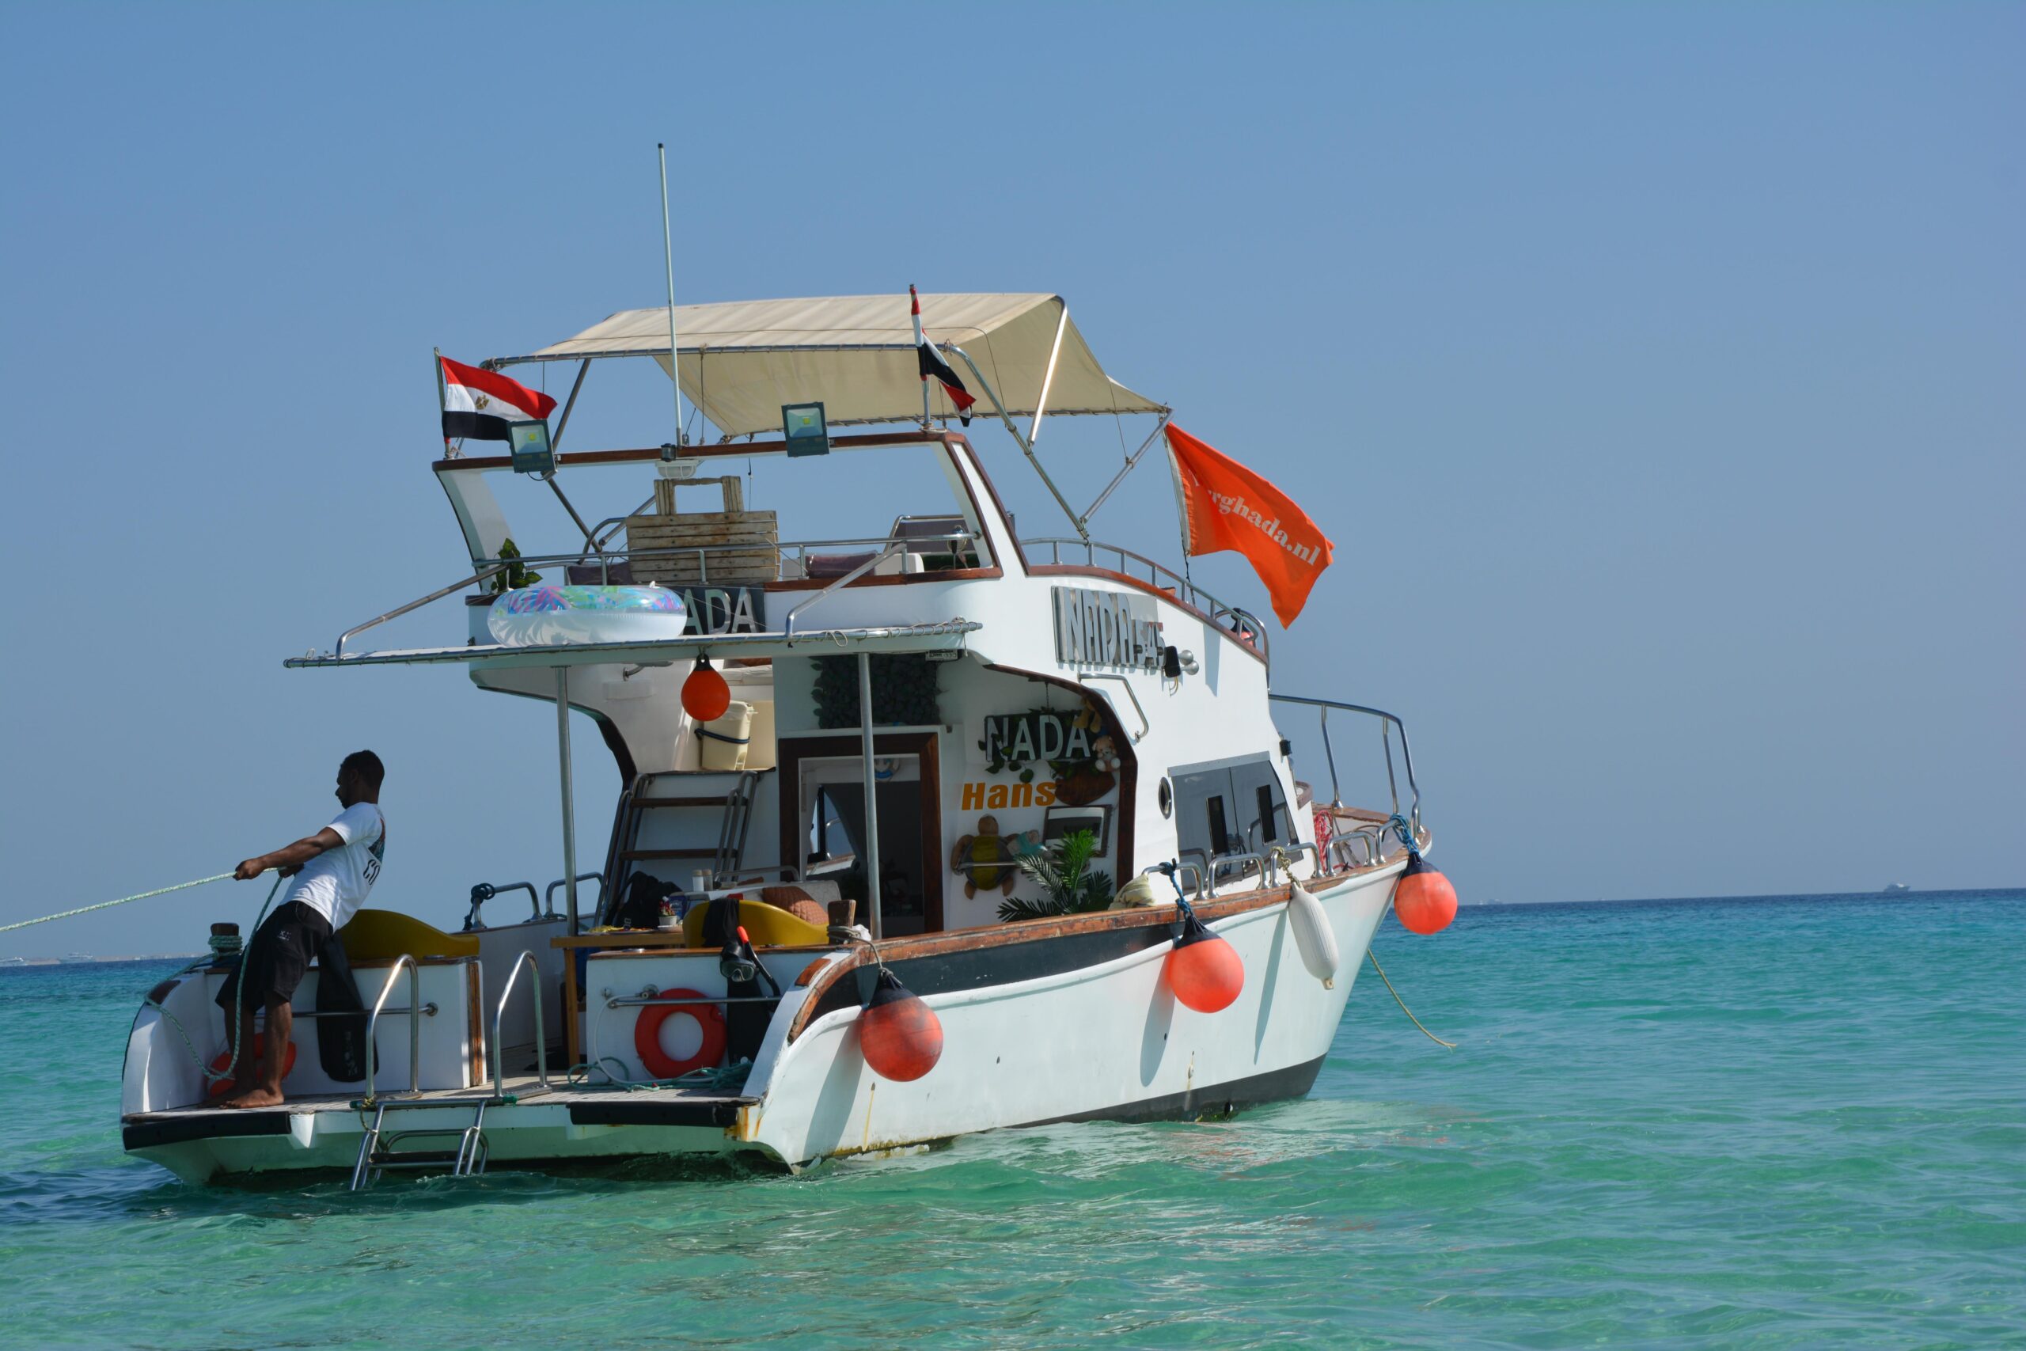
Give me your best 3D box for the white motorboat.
[{"bbox_3d":[-0.077,0.389,31.959,3.550,4.350,10.500,-3,-3,28],"label":"white motorboat"}]

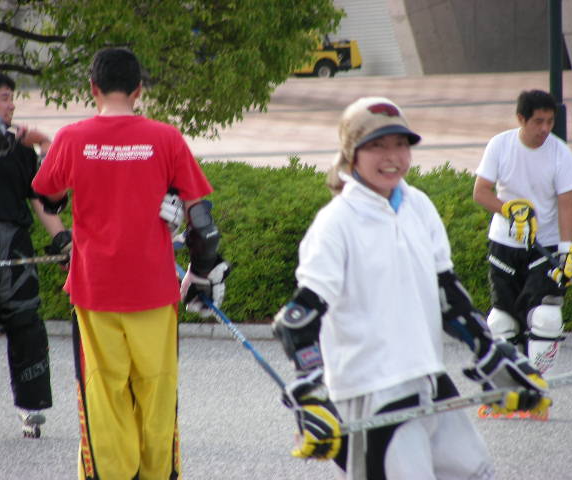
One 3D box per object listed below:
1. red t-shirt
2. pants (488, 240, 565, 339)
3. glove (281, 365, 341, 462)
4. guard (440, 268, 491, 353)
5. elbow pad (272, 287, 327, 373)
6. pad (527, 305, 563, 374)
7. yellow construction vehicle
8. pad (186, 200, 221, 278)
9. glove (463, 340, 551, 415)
[{"bbox_3d":[-0.566,-0.092,24.300,0.620,0.690,0.320,0,1,5],"label":"red t-shirt"},{"bbox_3d":[1.215,0.245,35.500,0.390,0.530,0.280,0,1,-9],"label":"pants"},{"bbox_3d":[0.072,0.476,19.150,0.165,0.255,0.150,-12,-3,17],"label":"glove"},{"bbox_3d":[0.496,0.197,19.400,0.150,0.270,0.140,-30,-8,42],"label":"guard"},{"bbox_3d":[0.037,0.246,19.300,0.150,0.240,0.140,-1,2,-41],"label":"elbow pad"},{"bbox_3d":[1.302,0.501,35.400,0.180,0.360,0.170,0,1,-6],"label":"pad"},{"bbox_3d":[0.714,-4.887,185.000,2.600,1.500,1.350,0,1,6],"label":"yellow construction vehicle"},{"bbox_3d":[-0.289,-0.005,24.300,0.125,0.265,0.140,-6,0,-11],"label":"pad"},{"bbox_3d":[0.605,0.379,19.200,0.270,0.150,0.160,34,41,6],"label":"glove"}]

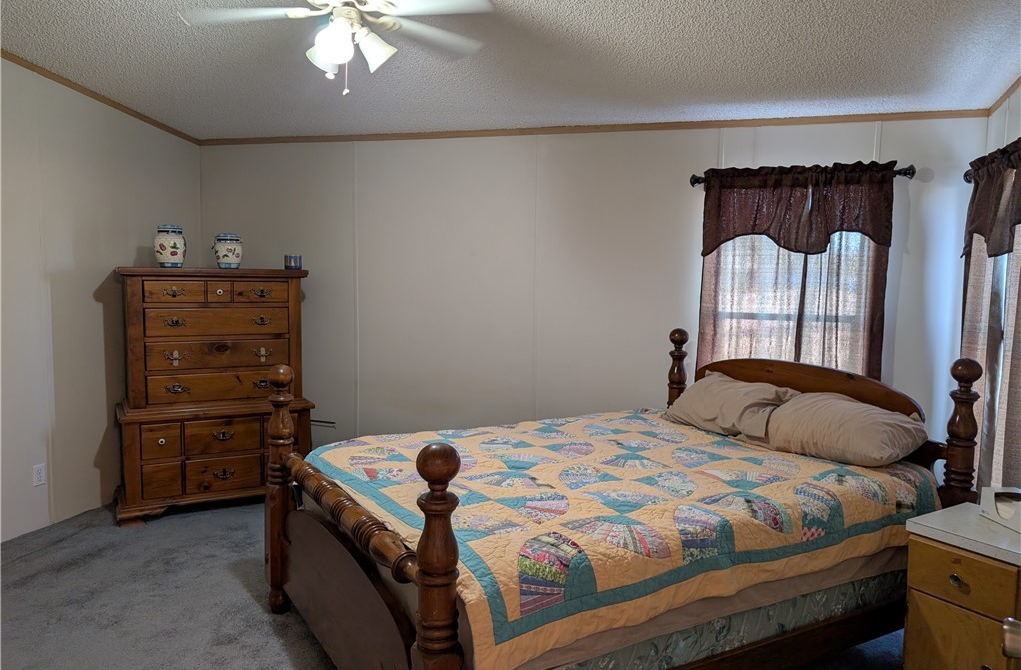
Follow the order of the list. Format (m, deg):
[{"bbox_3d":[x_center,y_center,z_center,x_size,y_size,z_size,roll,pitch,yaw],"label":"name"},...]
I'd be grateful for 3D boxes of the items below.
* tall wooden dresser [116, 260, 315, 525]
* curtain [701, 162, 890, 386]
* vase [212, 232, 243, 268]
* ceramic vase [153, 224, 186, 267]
[{"bbox_3d":[-1.711,0.298,4.119,1.022,1.350,0.475,-2,5,-32],"label":"tall wooden dresser"},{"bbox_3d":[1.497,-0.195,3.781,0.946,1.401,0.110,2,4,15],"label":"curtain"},{"bbox_3d":[-1.640,-0.484,4.123,0.159,0.212,0.152,-2,5,-32],"label":"vase"},{"bbox_3d":[-1.902,-0.492,3.960,0.164,0.243,0.164,-2,5,-32],"label":"ceramic vase"}]

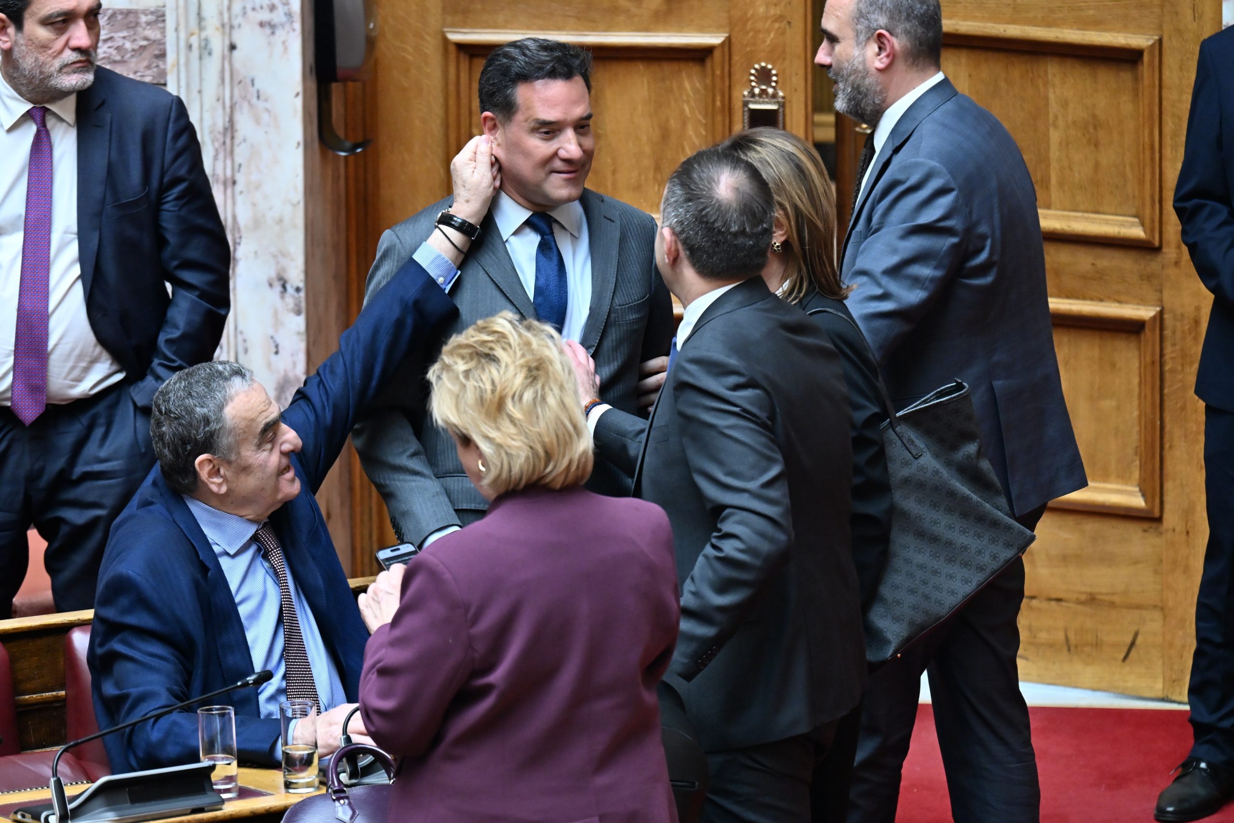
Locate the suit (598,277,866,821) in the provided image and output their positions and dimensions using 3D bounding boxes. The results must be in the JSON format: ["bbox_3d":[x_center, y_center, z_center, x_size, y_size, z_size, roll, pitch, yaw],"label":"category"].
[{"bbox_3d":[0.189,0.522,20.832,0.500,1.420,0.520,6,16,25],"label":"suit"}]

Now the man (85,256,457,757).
[{"bbox_3d":[-0.498,0.280,20.762,0.880,0.860,0.540,-13,19,-40],"label":"man"}]

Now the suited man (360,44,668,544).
[{"bbox_3d":[-0.169,0.275,21.418,0.540,1.800,0.340,-7,15,-22],"label":"suited man"}]

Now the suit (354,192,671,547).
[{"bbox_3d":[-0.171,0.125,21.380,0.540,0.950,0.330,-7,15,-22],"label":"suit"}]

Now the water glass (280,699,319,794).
[{"bbox_3d":[-0.493,0.520,20.250,0.058,0.139,0.058,-3,12,0],"label":"water glass"}]

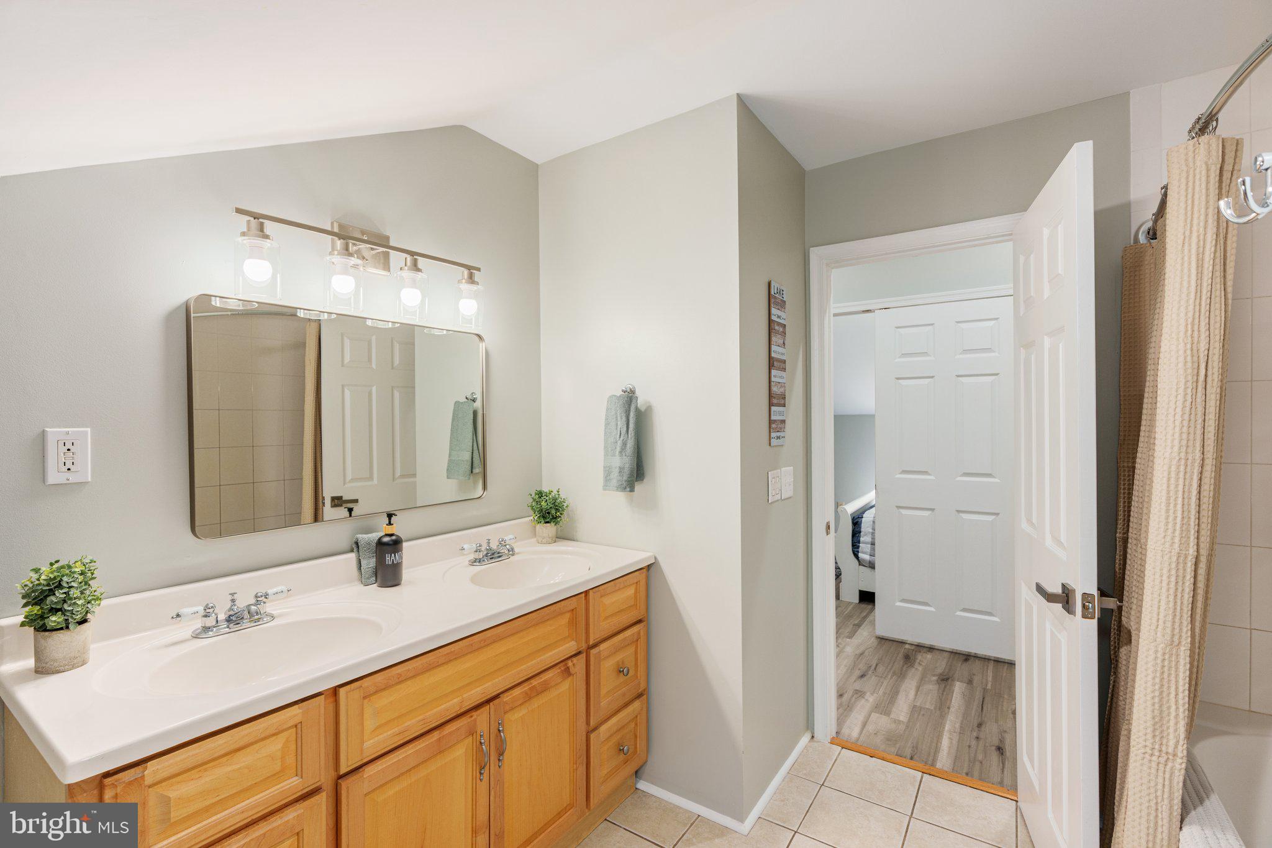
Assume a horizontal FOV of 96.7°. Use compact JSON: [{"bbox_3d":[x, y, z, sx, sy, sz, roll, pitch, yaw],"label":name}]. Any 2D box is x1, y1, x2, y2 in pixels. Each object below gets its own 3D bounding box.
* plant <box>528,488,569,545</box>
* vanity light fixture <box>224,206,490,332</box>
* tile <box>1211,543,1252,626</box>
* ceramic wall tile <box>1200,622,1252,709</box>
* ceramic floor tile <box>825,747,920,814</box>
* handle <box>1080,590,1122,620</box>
[{"bbox_3d":[-0.354,0.367,2.264,0.155,0.217,0.155,-1,0,0],"label":"plant"},{"bbox_3d":[-0.804,-0.469,1.733,0.160,0.277,0.755,0,1,38],"label":"vanity light fixture"},{"bbox_3d":[1.791,0.501,1.781,0.199,0.250,0.009,0,0,34],"label":"tile"},{"bbox_3d":[1.794,0.752,1.782,0.199,0.250,0.009,0,0,34],"label":"ceramic wall tile"},{"bbox_3d":[0.913,1.366,2.167,0.300,0.010,0.290,0,0,34],"label":"ceramic floor tile"},{"bbox_3d":[1.171,0.450,1.443,0.093,0.067,0.157,0,0,23],"label":"handle"}]

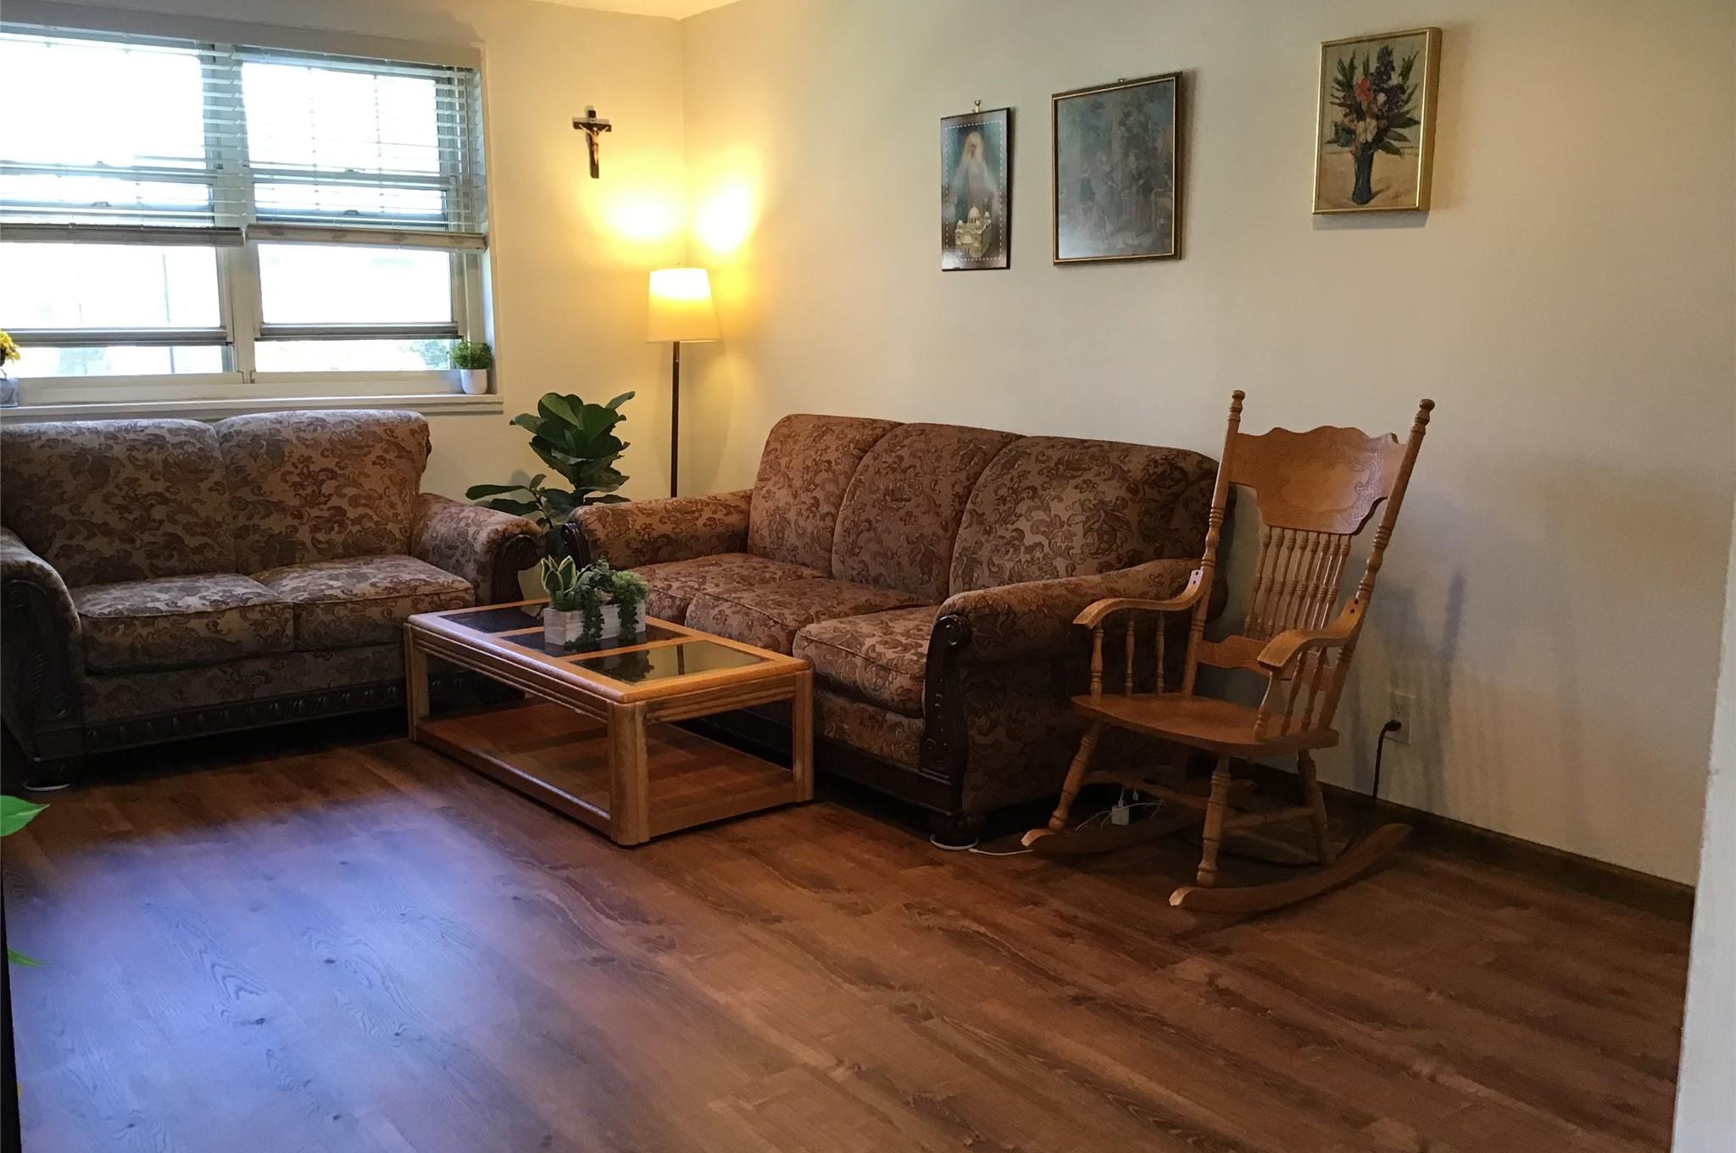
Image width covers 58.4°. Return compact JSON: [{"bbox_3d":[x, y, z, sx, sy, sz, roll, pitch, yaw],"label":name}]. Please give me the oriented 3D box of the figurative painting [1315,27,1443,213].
[{"bbox_3d":[1.199,-1.067,3.677,0.042,0.399,0.297,-7,12,-36],"label":"figurative painting"}]

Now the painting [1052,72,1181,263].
[{"bbox_3d":[0.697,-1.125,4.361,0.030,0.481,0.476,-7,12,-36],"label":"painting"}]

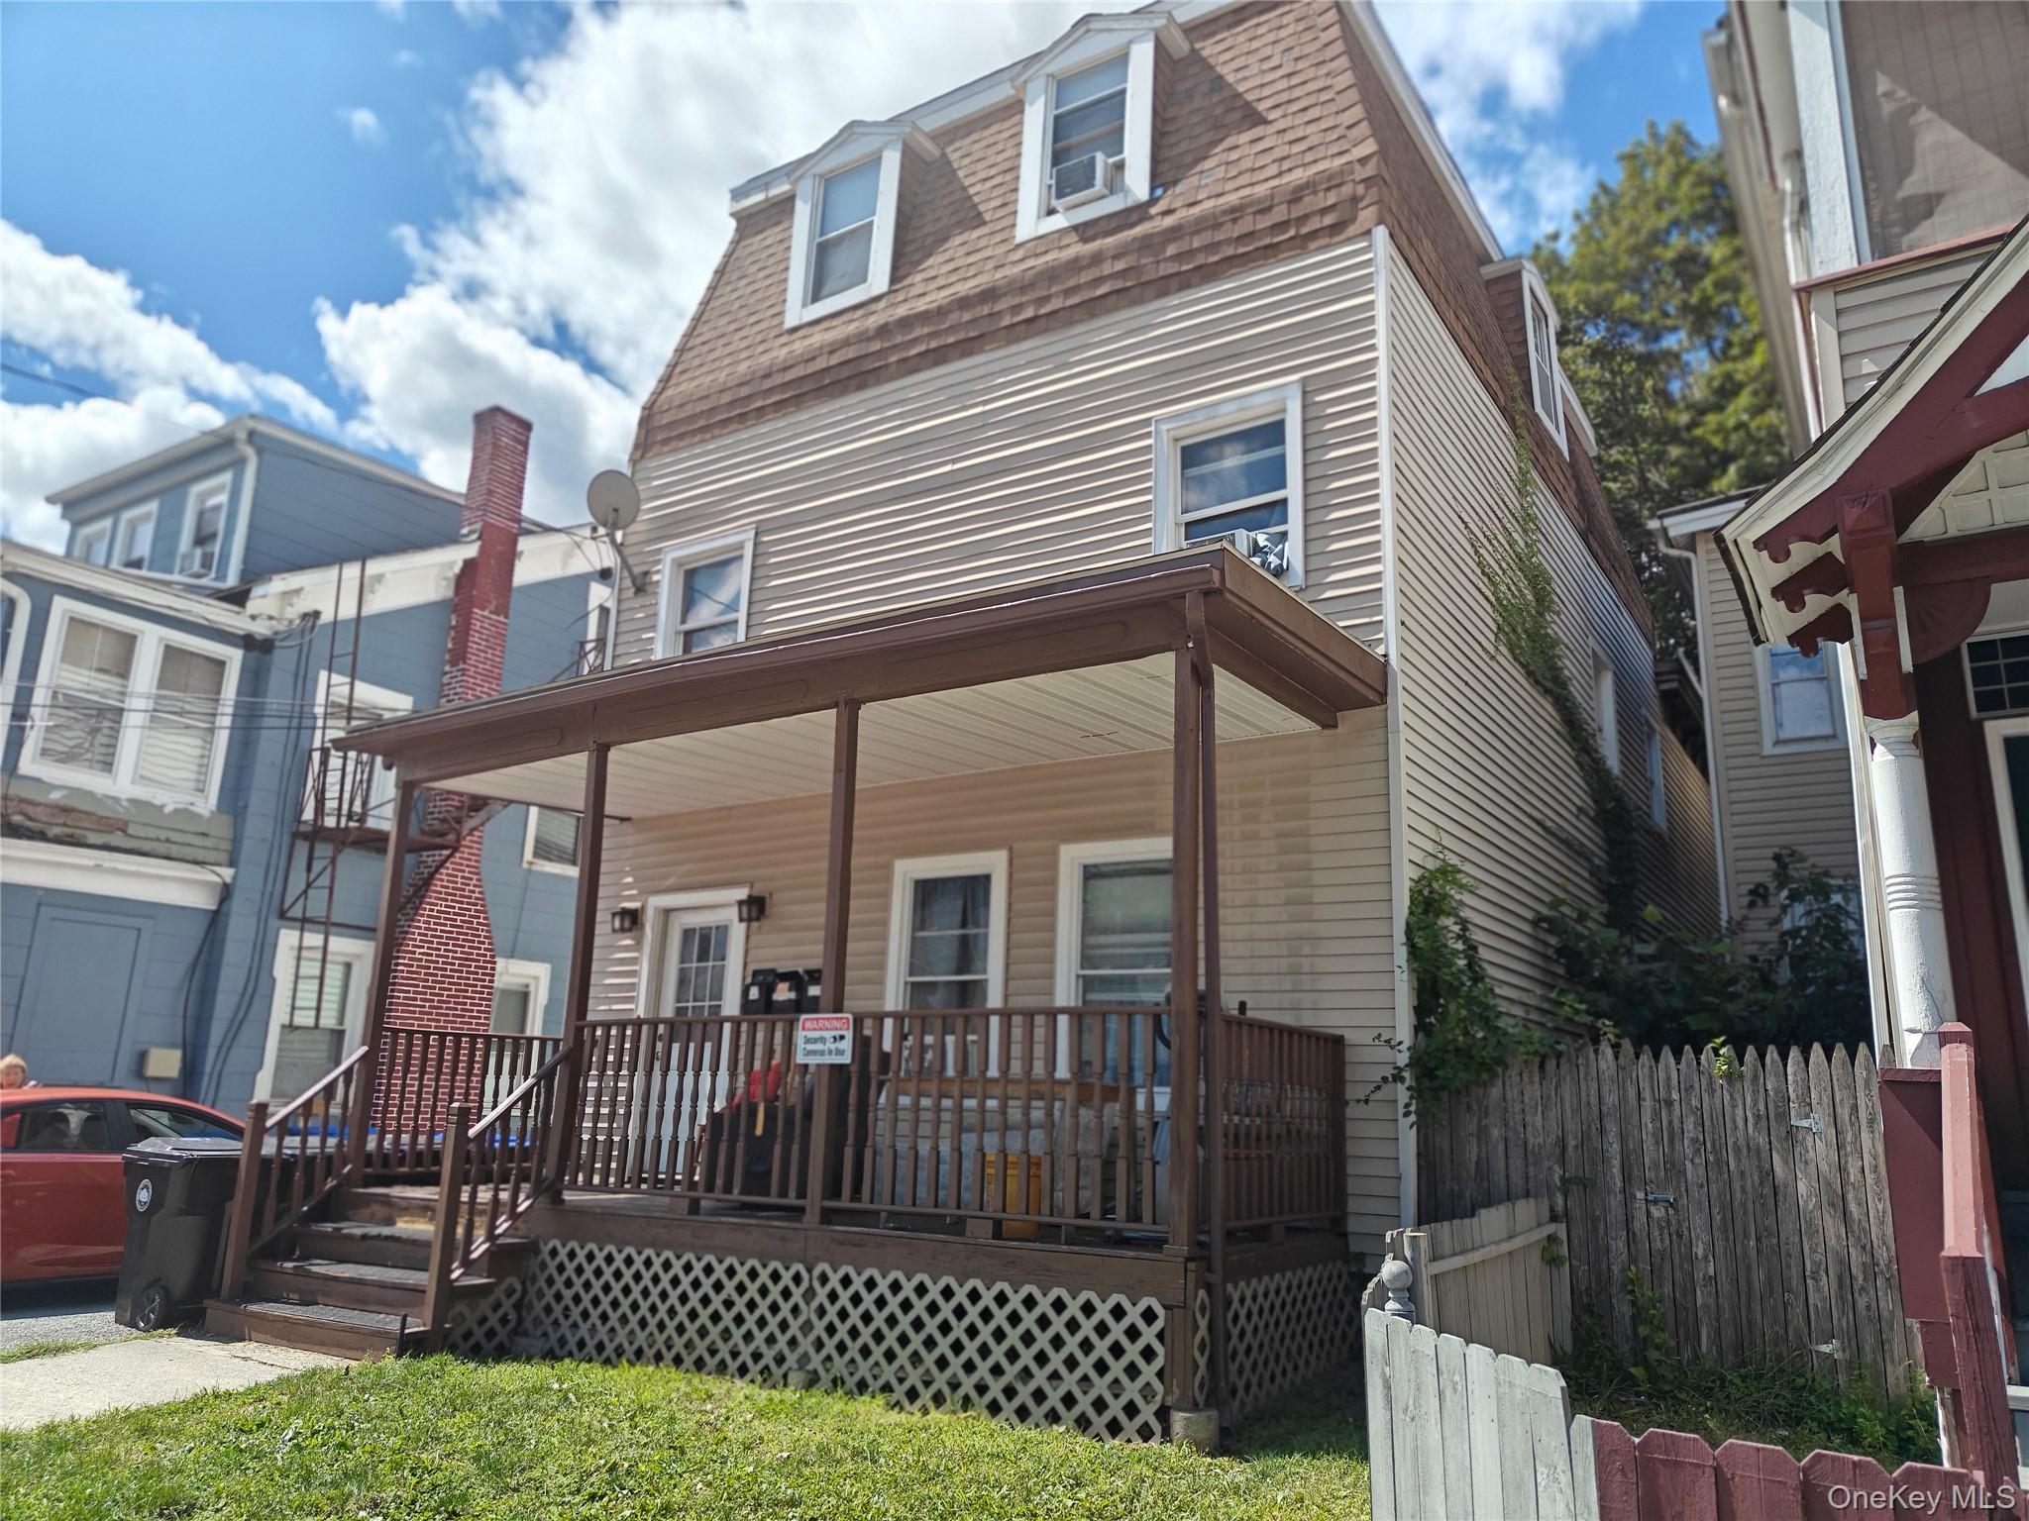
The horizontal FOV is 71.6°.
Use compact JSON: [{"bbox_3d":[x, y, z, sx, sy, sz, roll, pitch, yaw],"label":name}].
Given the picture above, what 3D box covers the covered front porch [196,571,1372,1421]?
[{"bbox_3d":[-1.556,1.453,8.470,6.950,4.120,2.640,-7,-17,33],"label":"covered front porch"}]

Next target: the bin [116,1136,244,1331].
[{"bbox_3d":[-5.349,3.085,9.232,0.820,1.120,0.700,-7,-17,33],"label":"bin"}]

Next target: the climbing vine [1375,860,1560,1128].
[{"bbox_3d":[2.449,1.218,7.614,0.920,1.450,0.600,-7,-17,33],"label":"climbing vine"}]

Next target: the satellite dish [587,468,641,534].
[{"bbox_3d":[-3.430,-2.222,11.987,0.300,0.540,0.500,-11,-19,42],"label":"satellite dish"}]

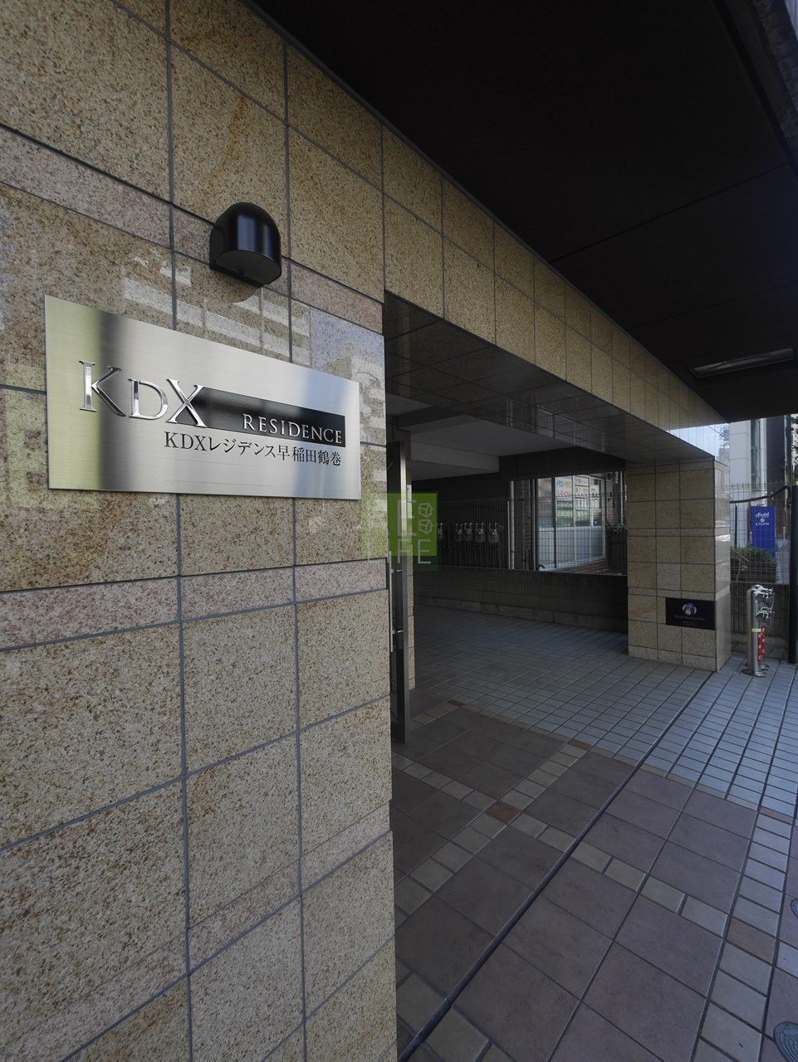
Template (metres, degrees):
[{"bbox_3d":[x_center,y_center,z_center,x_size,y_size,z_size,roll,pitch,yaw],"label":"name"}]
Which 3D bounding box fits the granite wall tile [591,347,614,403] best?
[{"bbox_3d":[1.055,-0.816,2.578,0.028,0.252,0.304,-1,1,42],"label":"granite wall tile"}]

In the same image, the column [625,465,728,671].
[{"bbox_3d":[3.164,0.333,5.560,0.871,2.178,0.821,0,1,42],"label":"column"}]

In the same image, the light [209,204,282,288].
[{"bbox_3d":[-0.293,-0.592,0.961,0.112,0.155,0.121,0,1,42],"label":"light"}]

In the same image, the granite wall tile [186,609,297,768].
[{"bbox_3d":[-0.326,0.311,1.020,0.028,0.286,0.254,-1,1,42],"label":"granite wall tile"}]

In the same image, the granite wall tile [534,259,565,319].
[{"bbox_3d":[0.639,-1.024,2.116,0.028,0.177,0.304,-1,1,42],"label":"granite wall tile"}]

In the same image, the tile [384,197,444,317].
[{"bbox_3d":[0.039,-0.788,1.442,0.028,0.252,0.266,-1,1,42],"label":"tile"}]

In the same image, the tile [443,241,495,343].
[{"bbox_3d":[0.232,-0.790,1.656,0.030,0.253,0.310,0,1,42],"label":"tile"}]

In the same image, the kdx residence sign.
[{"bbox_3d":[-0.318,-0.221,1.003,0.015,0.296,0.664,0,1,42],"label":"kdx residence sign"}]

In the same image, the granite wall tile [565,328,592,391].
[{"bbox_3d":[0.848,-0.807,2.346,0.030,0.253,0.303,0,1,42],"label":"granite wall tile"}]

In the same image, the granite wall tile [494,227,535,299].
[{"bbox_3d":[0.433,-1.018,1.885,0.028,0.177,0.304,-1,1,42],"label":"granite wall tile"}]

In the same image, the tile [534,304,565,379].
[{"bbox_3d":[0.643,-0.801,2.116,0.030,0.253,0.302,0,1,42],"label":"tile"}]

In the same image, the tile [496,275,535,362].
[{"bbox_3d":[0.437,-0.799,1.887,0.028,0.252,0.304,-1,1,42],"label":"tile"}]

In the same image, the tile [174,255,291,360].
[{"bbox_3d":[-0.338,-0.369,1.015,0.030,0.293,0.253,0,1,42],"label":"tile"}]

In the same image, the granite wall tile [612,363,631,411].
[{"bbox_3d":[1.261,-0.821,2.808,0.028,0.252,0.304,-1,1,42],"label":"granite wall tile"}]

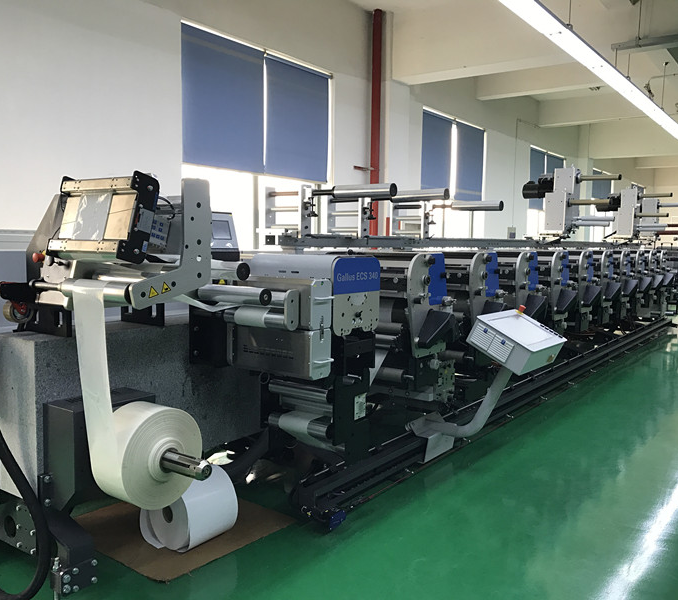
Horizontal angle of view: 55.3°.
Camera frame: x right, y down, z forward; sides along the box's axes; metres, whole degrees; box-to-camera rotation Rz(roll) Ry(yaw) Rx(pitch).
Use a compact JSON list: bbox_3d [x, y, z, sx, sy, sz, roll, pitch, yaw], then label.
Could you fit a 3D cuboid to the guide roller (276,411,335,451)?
[{"bbox_3d":[-0.166,0.580,2.967,0.355,0.070,0.070,5,6,36],"label":"guide roller"}]

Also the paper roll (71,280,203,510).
[{"bbox_3d":[-0.784,0.367,2.576,0.193,0.915,0.460,5,6,36],"label":"paper roll"}]

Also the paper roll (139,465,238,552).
[{"bbox_3d":[-0.647,0.913,2.852,0.331,0.305,0.253,6,7,42],"label":"paper roll"}]

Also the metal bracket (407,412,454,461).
[{"bbox_3d":[0.575,0.846,4.040,0.149,0.220,0.386,5,6,36],"label":"metal bracket"}]

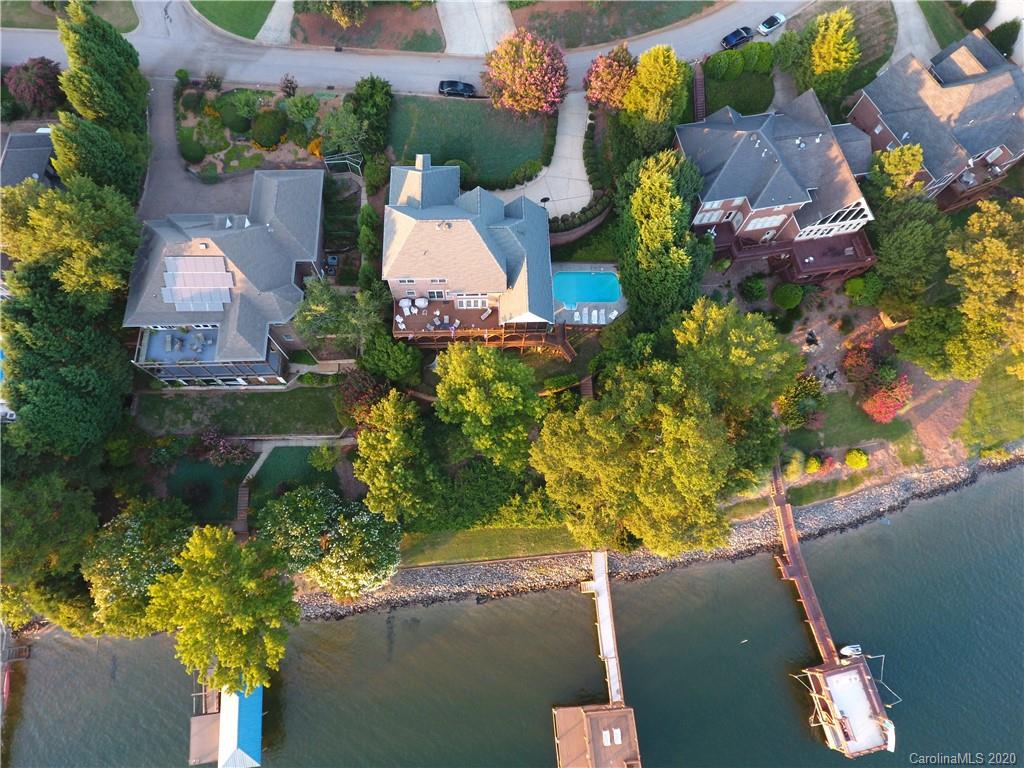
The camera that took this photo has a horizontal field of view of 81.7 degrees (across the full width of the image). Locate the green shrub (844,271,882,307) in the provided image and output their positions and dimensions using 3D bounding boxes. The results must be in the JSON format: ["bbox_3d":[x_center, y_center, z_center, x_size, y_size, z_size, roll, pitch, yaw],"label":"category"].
[{"bbox_3d":[44.589,-12.126,75.083,4.400,3.200,4.600,1,69,-2],"label":"green shrub"}]

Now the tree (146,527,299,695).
[{"bbox_3d":[-29.240,23.060,61.330,14.140,14.000,15.950,1,70,-2],"label":"tree"}]

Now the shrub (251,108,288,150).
[{"bbox_3d":[-30.262,-31.782,73.883,4.400,3.700,5.000,1,69,-2],"label":"shrub"}]

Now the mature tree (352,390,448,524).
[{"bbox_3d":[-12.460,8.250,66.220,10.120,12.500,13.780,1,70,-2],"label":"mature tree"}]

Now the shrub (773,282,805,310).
[{"bbox_3d":[32.229,-10.205,68.979,3.555,2.300,3.460,0,70,0],"label":"shrub"}]

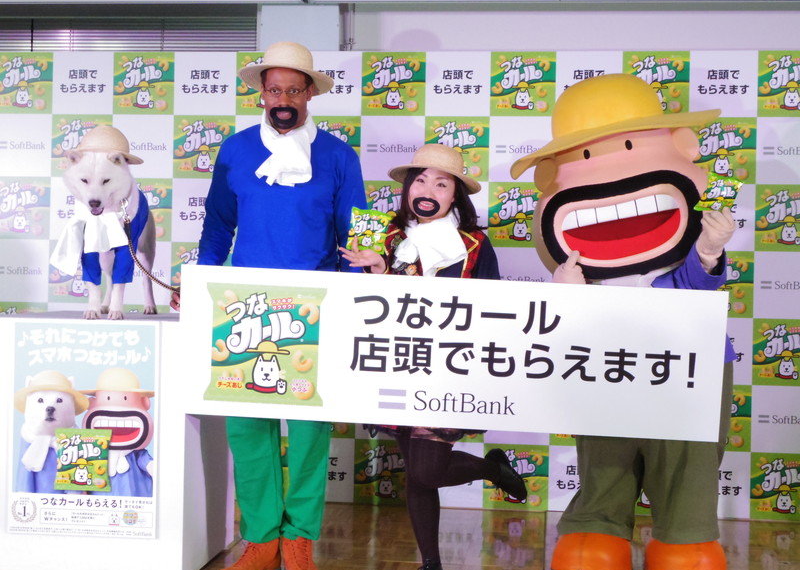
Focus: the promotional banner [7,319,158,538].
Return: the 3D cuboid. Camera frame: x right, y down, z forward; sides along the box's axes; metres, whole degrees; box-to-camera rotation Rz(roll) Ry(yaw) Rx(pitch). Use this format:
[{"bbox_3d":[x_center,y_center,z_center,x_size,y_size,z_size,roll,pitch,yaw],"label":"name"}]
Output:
[{"bbox_3d":[-1.070,0.484,4.453,0.517,0.730,0.015,1,0,6],"label":"promotional banner"}]

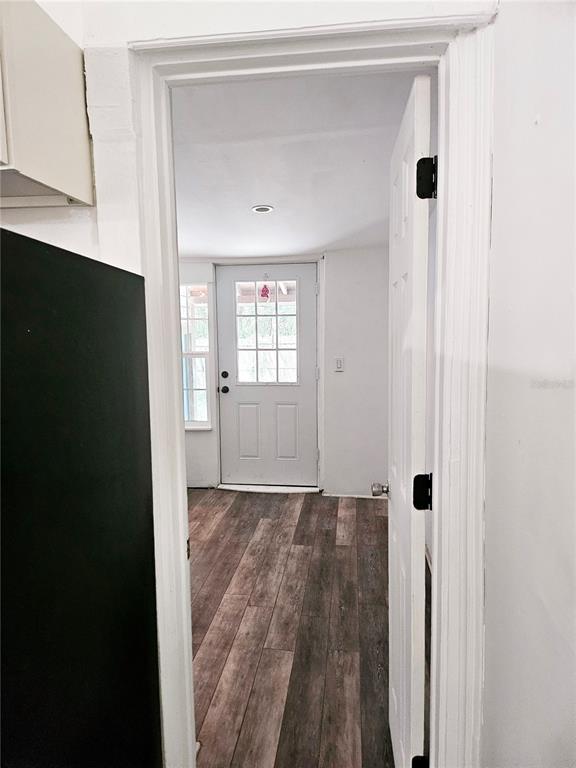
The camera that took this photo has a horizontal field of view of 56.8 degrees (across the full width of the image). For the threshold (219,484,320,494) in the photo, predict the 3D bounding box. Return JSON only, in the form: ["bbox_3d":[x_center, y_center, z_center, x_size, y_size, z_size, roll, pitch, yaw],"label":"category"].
[{"bbox_3d":[-0.170,0.968,4.913,0.940,0.038,0.120,0,6,8],"label":"threshold"}]

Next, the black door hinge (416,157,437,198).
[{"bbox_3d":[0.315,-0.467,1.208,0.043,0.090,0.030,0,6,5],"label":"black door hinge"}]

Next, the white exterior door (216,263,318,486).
[{"bbox_3d":[-0.180,-0.064,4.850,0.910,2.020,0.045,0,6,8],"label":"white exterior door"}]

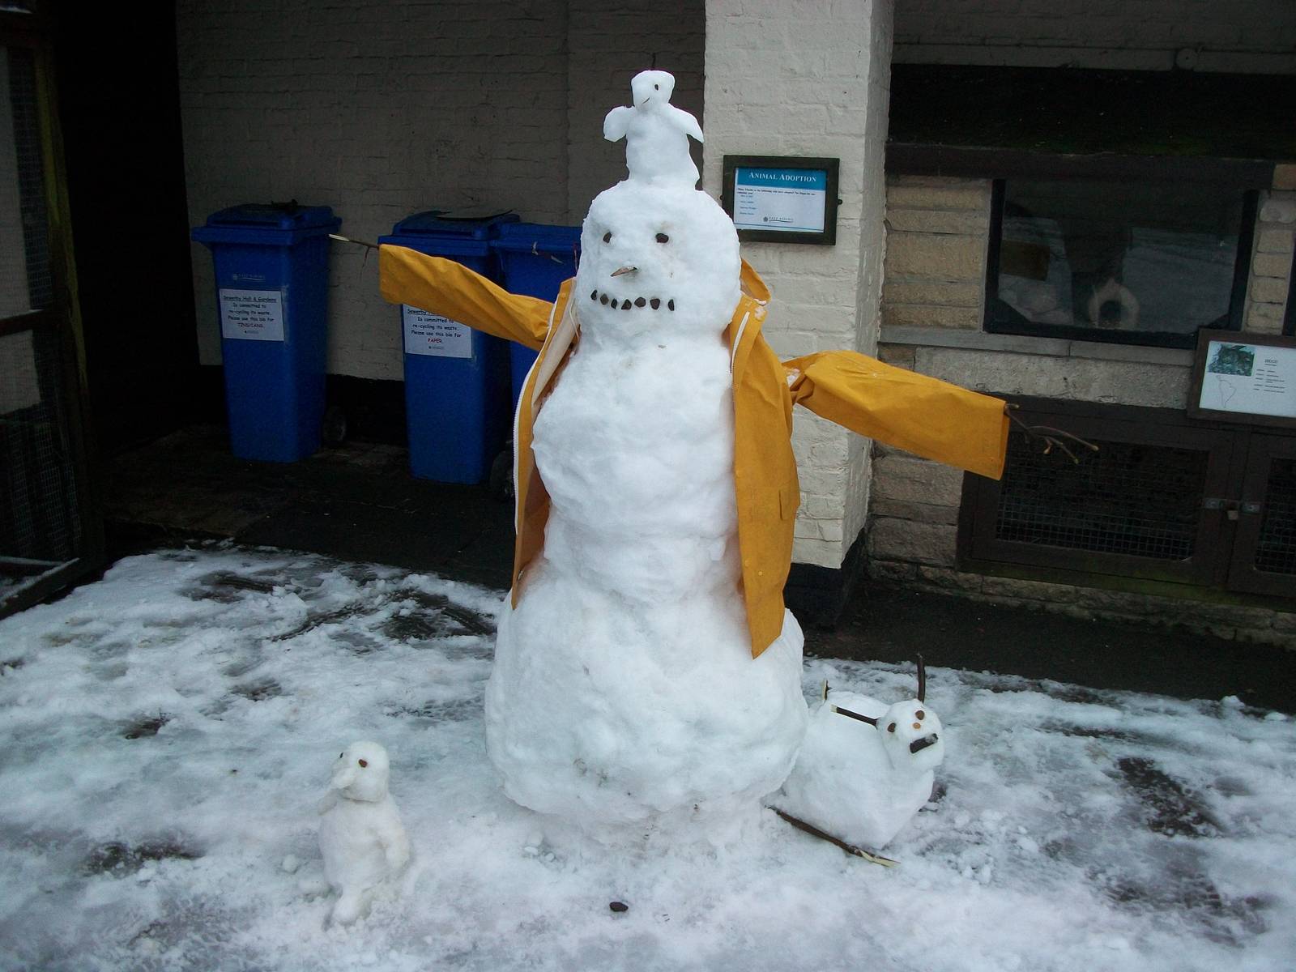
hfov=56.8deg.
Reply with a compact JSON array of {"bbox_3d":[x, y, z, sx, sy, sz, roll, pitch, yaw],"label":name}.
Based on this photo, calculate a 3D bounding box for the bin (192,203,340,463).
[{"bbox_3d":[-1.605,-0.691,5.312,0.490,1.080,0.560,5,16,13],"label":"bin"}]

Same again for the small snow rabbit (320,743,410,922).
[{"bbox_3d":[-0.508,0.591,2.119,0.158,0.313,0.165,8,17,23],"label":"small snow rabbit"}]

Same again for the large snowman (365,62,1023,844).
[{"bbox_3d":[0.046,-0.049,2.371,1.260,1.455,0.660,5,16,15],"label":"large snowman"}]

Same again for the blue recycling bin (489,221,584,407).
[{"bbox_3d":[-0.272,-0.539,4.861,0.490,1.075,0.560,6,16,18],"label":"blue recycling bin"}]

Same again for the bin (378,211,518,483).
[{"bbox_3d":[-0.746,-0.592,5.009,0.490,1.080,0.560,7,16,20],"label":"bin"}]

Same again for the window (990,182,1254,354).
[{"bbox_3d":[1.328,-0.626,3.393,0.689,0.440,0.080,6,16,16],"label":"window"}]

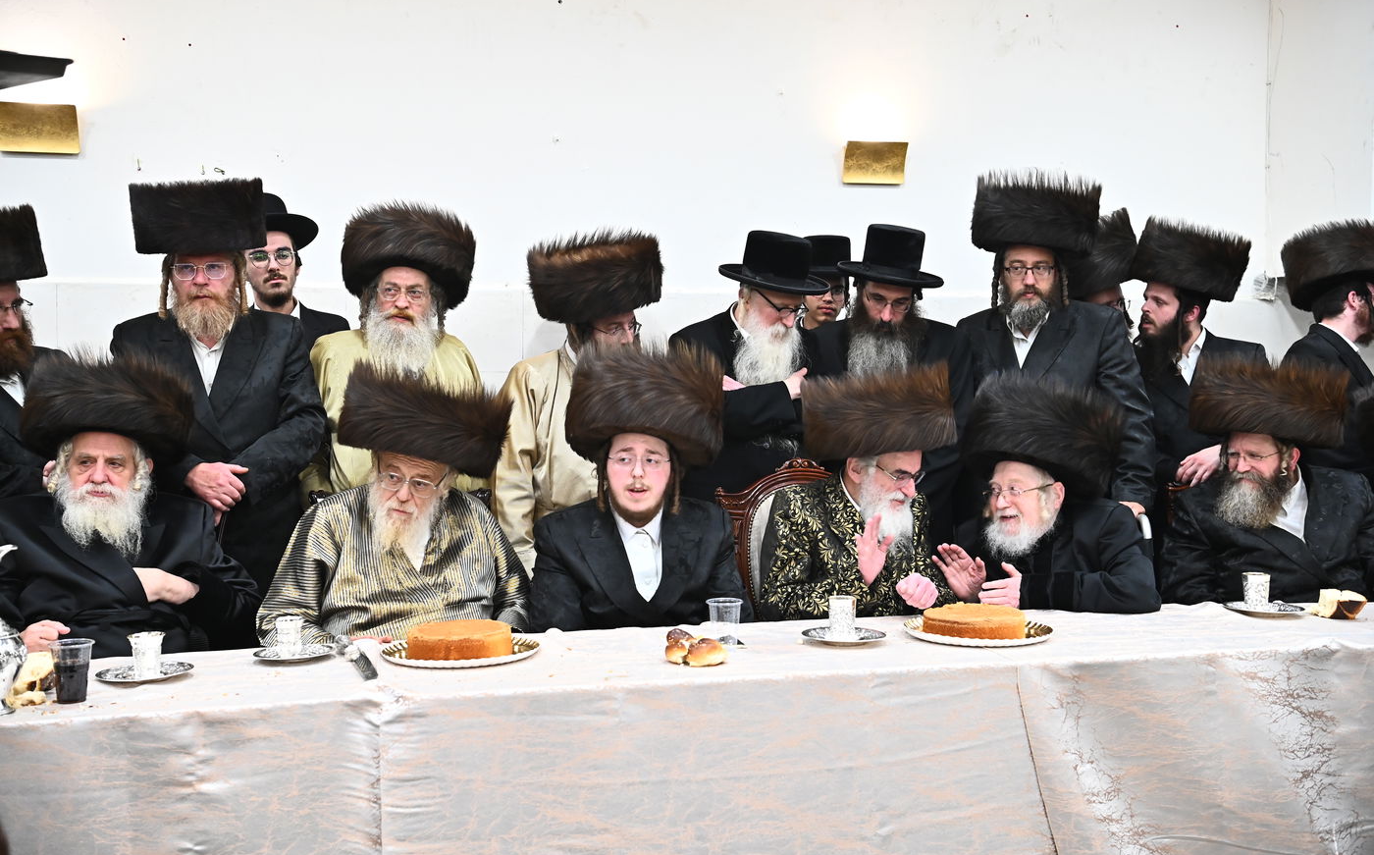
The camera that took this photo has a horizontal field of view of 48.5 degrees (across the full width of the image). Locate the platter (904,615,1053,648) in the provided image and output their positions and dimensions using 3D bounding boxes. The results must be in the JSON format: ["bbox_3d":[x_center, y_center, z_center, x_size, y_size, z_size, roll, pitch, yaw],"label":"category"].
[{"bbox_3d":[0.597,0.416,3.120,0.300,0.018,0.300,0,3,0],"label":"platter"}]

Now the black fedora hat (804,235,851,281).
[{"bbox_3d":[0.395,-0.492,4.400,0.310,0.125,0.340,0,2,0],"label":"black fedora hat"}]

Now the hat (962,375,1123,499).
[{"bbox_3d":[0.802,0.017,3.450,0.350,0.185,0.360,9,-5,30],"label":"hat"}]

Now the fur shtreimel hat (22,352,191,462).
[{"bbox_3d":[-1.257,-0.042,3.310,0.335,0.178,0.335,7,-7,-11],"label":"fur shtreimel hat"}]

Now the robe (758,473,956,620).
[{"bbox_3d":[0.420,0.487,3.476,0.480,0.760,0.500,-1,3,-28],"label":"robe"}]

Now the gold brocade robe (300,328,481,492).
[{"bbox_3d":[-0.792,0.285,4.146,0.520,1.100,0.320,0,3,-12],"label":"gold brocade robe"}]

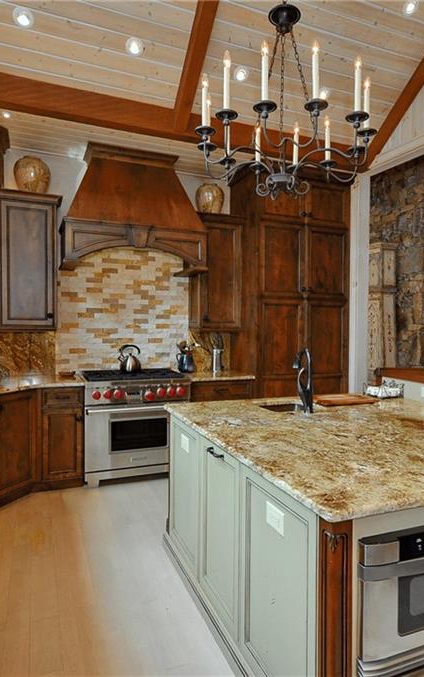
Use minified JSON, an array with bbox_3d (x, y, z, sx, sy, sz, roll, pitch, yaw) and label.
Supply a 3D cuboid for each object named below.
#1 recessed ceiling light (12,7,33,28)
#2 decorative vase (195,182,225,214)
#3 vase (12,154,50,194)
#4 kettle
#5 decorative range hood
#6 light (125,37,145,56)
[{"bbox_3d":[-1.260,-2.135,2.830,0.130,0.040,0.130,0,-38,-23],"label":"recessed ceiling light"},{"bbox_3d":[-0.019,-1.436,4.437,0.290,0.370,0.290,0,1,0],"label":"decorative vase"},{"bbox_3d":[-1.627,-1.451,3.834,0.304,0.370,0.304,0,2,-21],"label":"vase"},{"bbox_3d":[-0.807,0.198,4.189,0.230,0.270,0.205,0,1,-11],"label":"kettle"},{"bbox_3d":[-0.736,-1.186,4.054,1.270,1.090,0.550,0,2,-23],"label":"decorative range hood"},{"bbox_3d":[-0.599,-2.263,3.290,0.145,0.040,0.145,0,-35,-21],"label":"light"}]

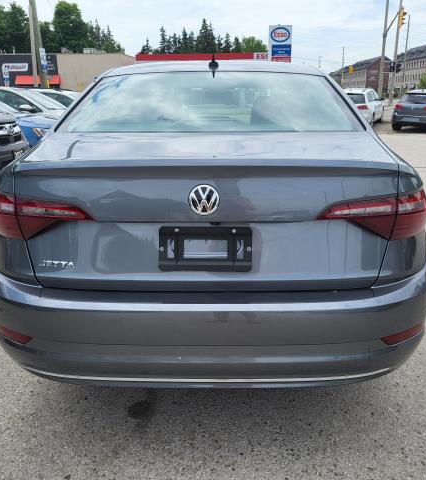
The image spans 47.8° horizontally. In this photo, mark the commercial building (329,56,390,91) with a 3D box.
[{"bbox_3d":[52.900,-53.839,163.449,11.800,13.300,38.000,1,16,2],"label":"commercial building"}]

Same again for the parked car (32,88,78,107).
[{"bbox_3d":[-4.500,-3.676,14.137,4.500,1.470,1.800,2,17,7],"label":"parked car"}]

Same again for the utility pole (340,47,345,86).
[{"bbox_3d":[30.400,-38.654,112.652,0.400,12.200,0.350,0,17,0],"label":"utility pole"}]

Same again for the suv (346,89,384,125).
[{"bbox_3d":[6.400,-5.903,21.404,1.850,1.640,4.600,7,18,23],"label":"suv"}]

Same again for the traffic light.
[{"bbox_3d":[11.294,-13.174,28.500,0.400,1.000,0.450,1,17,2],"label":"traffic light"}]

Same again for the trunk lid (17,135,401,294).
[{"bbox_3d":[-0.020,-0.128,1.740,1.290,0.480,0.540,0,16,1],"label":"trunk lid"}]

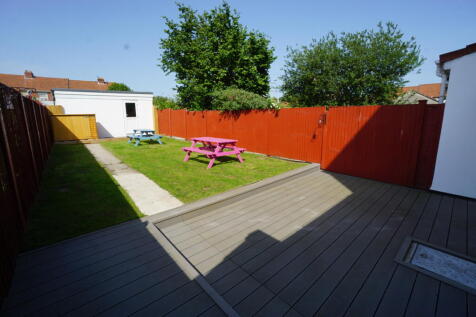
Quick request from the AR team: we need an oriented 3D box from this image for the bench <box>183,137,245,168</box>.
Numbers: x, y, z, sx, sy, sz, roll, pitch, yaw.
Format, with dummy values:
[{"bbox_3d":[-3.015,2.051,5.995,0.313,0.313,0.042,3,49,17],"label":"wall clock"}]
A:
[{"bbox_3d":[-0.780,-0.230,6.427,1.440,0.730,1.510,-8,14,-43],"label":"bench"}]

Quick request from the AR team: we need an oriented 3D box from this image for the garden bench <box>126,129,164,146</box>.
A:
[{"bbox_3d":[-5.192,-1.165,11.072,1.440,0.730,1.510,-8,13,-41],"label":"garden bench"}]

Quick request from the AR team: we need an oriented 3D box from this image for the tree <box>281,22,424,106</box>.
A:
[{"bbox_3d":[5.717,-3.736,10.756,6.800,6.410,6.200,6,11,26],"label":"tree"}]

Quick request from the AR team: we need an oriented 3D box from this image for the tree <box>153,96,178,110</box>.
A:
[{"bbox_3d":[-6.436,-3.757,17.802,3.200,3.480,3.000,-2,11,-19],"label":"tree"}]

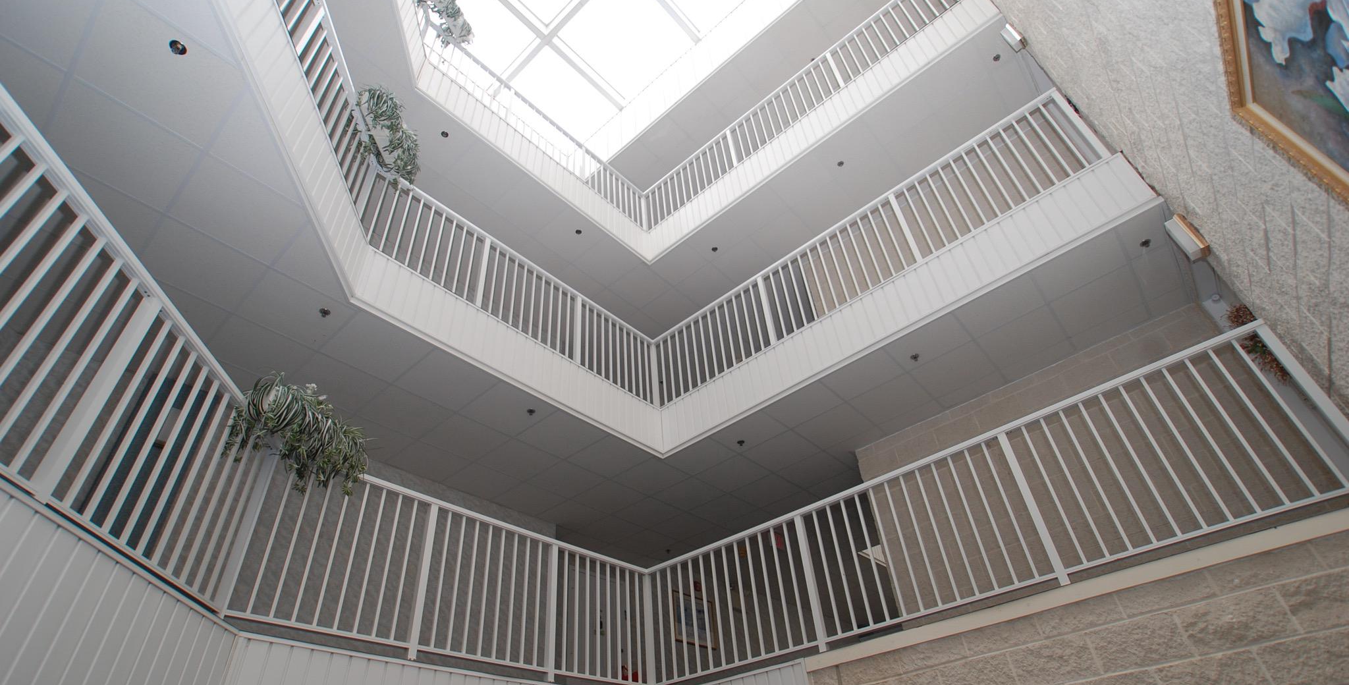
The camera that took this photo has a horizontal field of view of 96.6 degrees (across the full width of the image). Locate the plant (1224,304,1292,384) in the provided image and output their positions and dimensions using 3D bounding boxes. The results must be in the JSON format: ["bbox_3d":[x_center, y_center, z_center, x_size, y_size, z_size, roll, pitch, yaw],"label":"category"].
[{"bbox_3d":[3.493,0.000,3.577,0.190,0.500,0.400,-32,-47,28],"label":"plant"}]

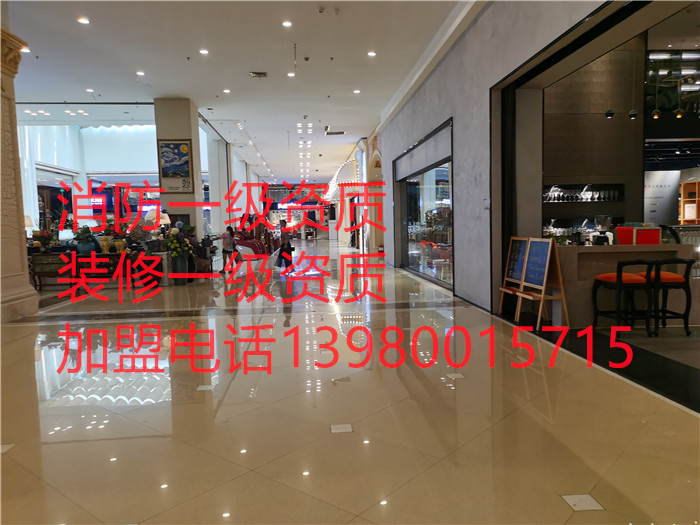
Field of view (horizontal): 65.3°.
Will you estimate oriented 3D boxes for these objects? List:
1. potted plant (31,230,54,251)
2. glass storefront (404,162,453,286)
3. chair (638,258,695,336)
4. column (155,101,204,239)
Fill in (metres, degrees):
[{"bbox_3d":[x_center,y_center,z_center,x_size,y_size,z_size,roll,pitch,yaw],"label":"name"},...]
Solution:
[{"bbox_3d":[-7.694,-0.546,13.706,0.480,0.515,0.440,-2,4,-5],"label":"potted plant"},{"bbox_3d":[1.943,-0.982,14.325,0.150,2.750,5.900,-2,4,-5],"label":"glass storefront"},{"bbox_3d":[3.969,0.420,6.910,0.490,0.930,0.530,-1,4,1],"label":"chair"},{"bbox_3d":[-5.201,-2.264,16.927,1.028,5.197,1.320,-2,4,-4],"label":"column"}]

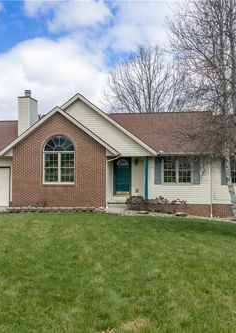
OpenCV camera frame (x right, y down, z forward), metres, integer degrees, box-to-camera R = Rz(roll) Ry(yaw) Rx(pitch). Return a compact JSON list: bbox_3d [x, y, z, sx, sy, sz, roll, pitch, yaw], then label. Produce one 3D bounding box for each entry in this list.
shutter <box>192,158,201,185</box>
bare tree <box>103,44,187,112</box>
[{"bbox_3d":[4.021,0.261,19.860,0.370,1.360,0.045,0,-1,8],"label":"shutter"},{"bbox_3d":[2.566,-4.119,37.838,8.600,15.620,8.400,0,-1,8],"label":"bare tree"}]

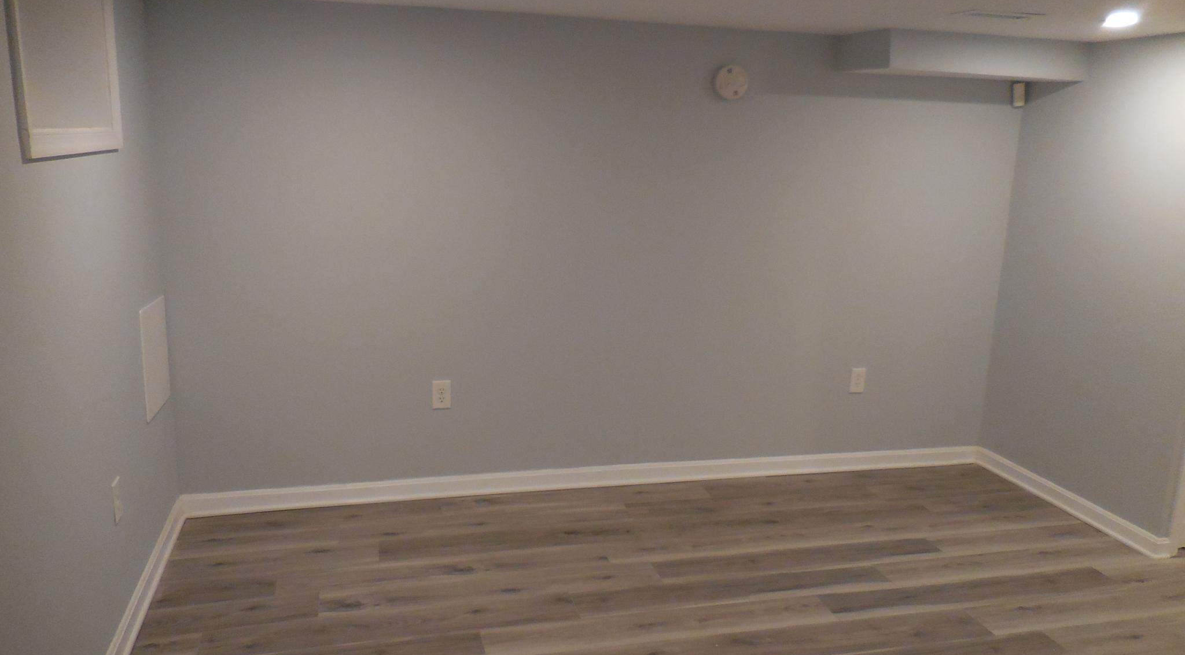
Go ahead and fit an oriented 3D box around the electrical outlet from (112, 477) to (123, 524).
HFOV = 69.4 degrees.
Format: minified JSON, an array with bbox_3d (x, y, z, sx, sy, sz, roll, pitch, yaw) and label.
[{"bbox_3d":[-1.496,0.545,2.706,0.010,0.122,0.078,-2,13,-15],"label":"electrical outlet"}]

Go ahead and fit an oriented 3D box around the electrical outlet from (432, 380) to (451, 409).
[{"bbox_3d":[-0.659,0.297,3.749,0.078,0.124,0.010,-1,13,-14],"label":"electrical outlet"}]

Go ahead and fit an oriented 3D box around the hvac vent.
[{"bbox_3d":[1.477,-1.134,3.105,0.300,0.015,0.150,-1,13,-14],"label":"hvac vent"}]

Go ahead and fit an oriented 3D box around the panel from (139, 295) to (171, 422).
[{"bbox_3d":[-1.662,0.109,3.274,0.015,0.405,0.400,-2,13,-15],"label":"panel"}]

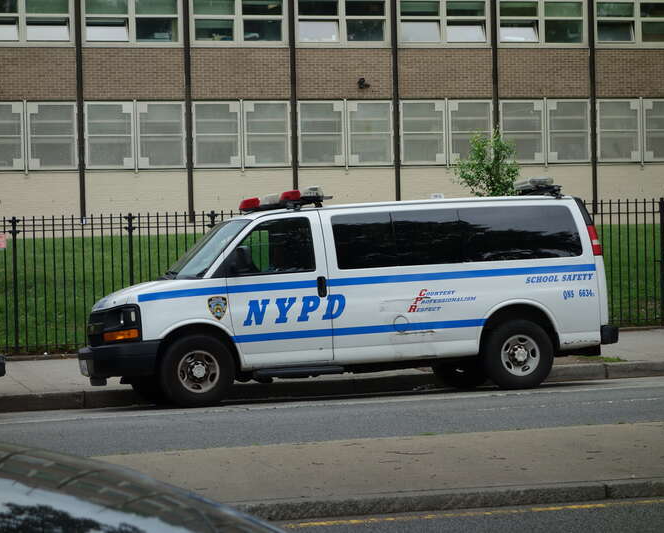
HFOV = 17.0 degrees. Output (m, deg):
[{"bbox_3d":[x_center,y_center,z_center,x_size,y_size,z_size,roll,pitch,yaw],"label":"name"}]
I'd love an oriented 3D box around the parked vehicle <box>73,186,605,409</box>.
[{"bbox_3d":[0.097,0.301,23.626,5.690,2.150,2.020,-2,-1,-16],"label":"parked vehicle"}]

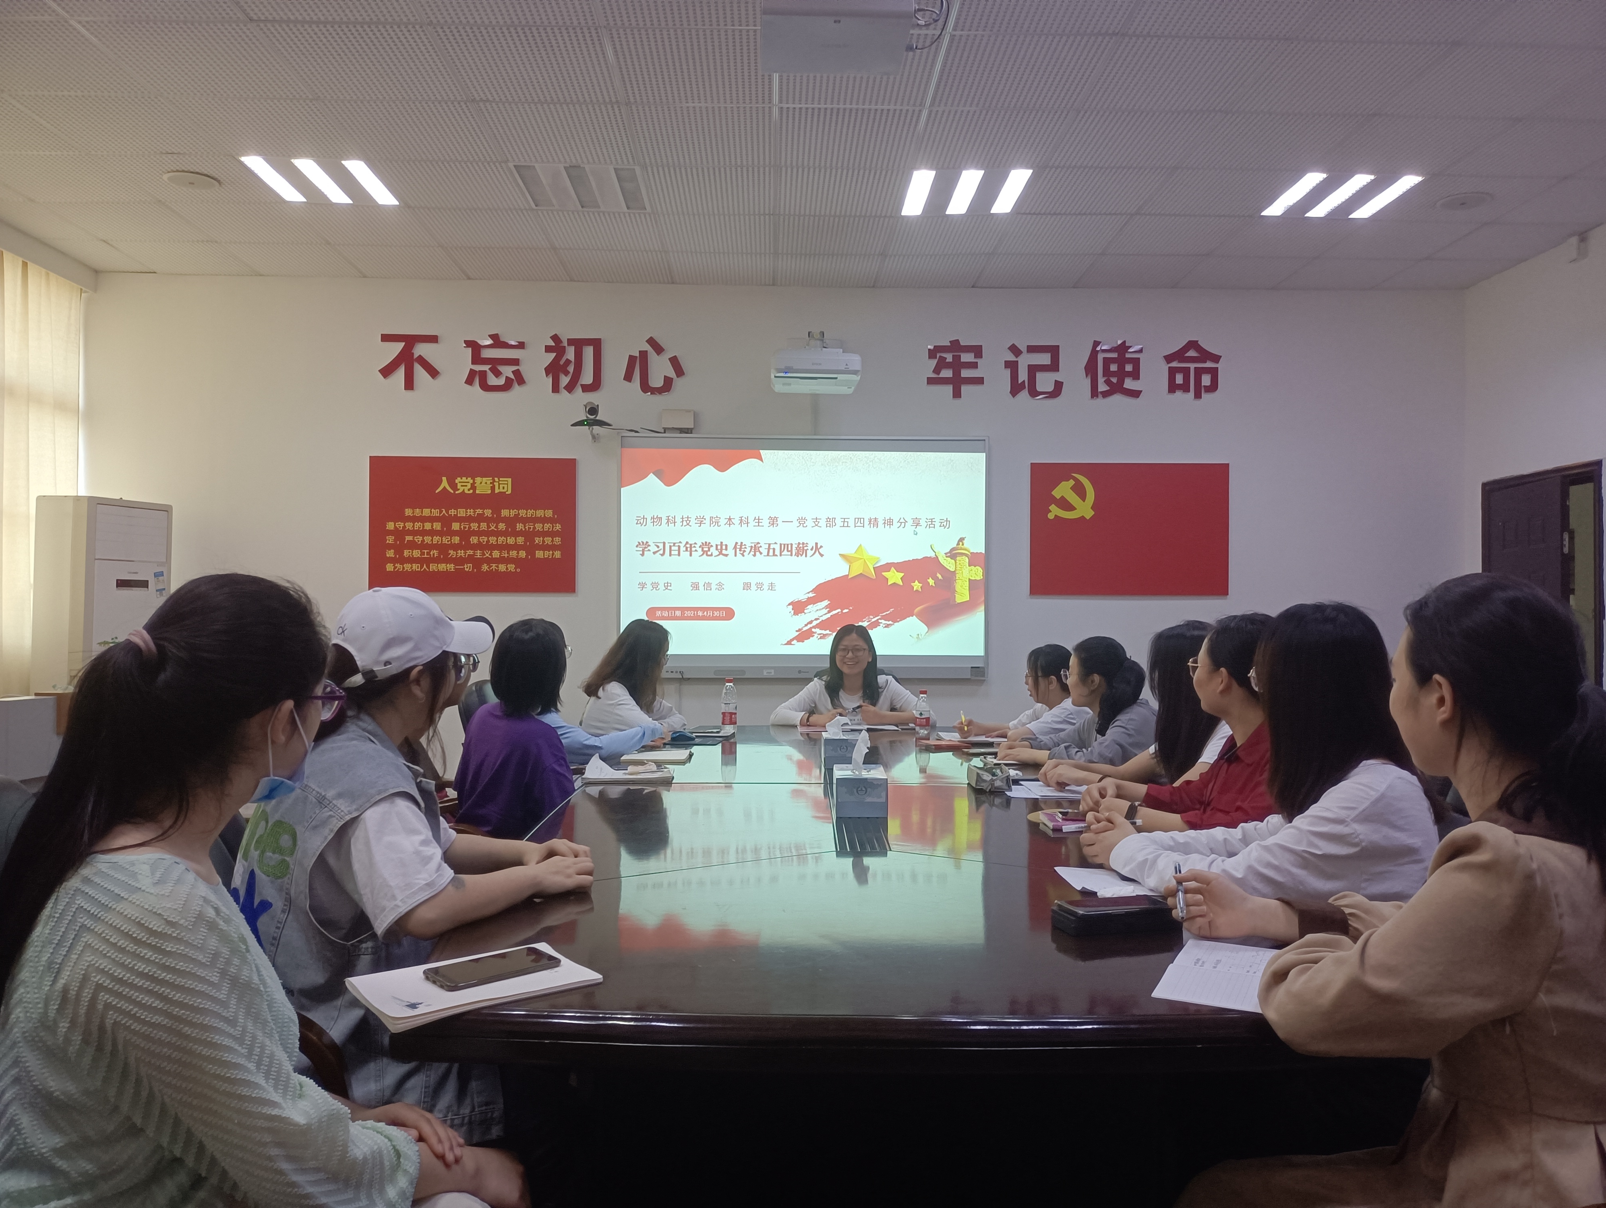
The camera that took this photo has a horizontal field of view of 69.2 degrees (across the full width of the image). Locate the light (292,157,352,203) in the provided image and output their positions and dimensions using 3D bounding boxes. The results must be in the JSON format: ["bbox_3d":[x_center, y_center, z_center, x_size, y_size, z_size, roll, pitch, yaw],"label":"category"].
[{"bbox_3d":[-2.230,-1.968,5.414,0.100,0.045,0.540,0,-2,-2],"label":"light"}]

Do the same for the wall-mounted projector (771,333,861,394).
[{"bbox_3d":[0.066,-1.293,6.334,0.465,0.200,0.420,0,-1,-2],"label":"wall-mounted projector"}]

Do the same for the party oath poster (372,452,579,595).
[{"bbox_3d":[-1.940,-0.465,6.833,1.200,0.795,0.020,0,-1,-2],"label":"party oath poster"}]

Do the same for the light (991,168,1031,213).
[{"bbox_3d":[0.986,-1.952,5.502,0.100,0.045,0.540,0,-2,-2],"label":"light"}]

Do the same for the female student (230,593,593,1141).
[{"bbox_3d":[-0.635,0.603,1.918,0.610,1.270,0.480,1,-2,-35],"label":"female student"}]

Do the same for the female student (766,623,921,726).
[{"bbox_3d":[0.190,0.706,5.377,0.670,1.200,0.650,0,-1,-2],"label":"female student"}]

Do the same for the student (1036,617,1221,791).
[{"bbox_3d":[0.984,0.669,3.258,0.680,1.220,0.470,0,-1,-2],"label":"student"}]

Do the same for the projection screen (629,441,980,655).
[{"bbox_3d":[0.011,-0.307,6.883,2.190,1.250,0.050,0,-2,-2],"label":"projection screen"}]

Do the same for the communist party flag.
[{"bbox_3d":[1.960,-0.446,6.955,1.200,0.800,0.025,0,-2,-2],"label":"communist party flag"}]

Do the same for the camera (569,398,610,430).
[{"bbox_3d":[-1.208,-1.081,6.656,0.238,0.148,0.155,0,-1,-2],"label":"camera"}]

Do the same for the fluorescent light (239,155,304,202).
[{"bbox_3d":[-2.445,-1.970,5.388,0.100,0.045,0.540,0,-2,-2],"label":"fluorescent light"}]

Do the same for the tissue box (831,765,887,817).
[{"bbox_3d":[0.145,0.468,2.908,0.122,0.092,0.235,0,-1,1],"label":"tissue box"}]

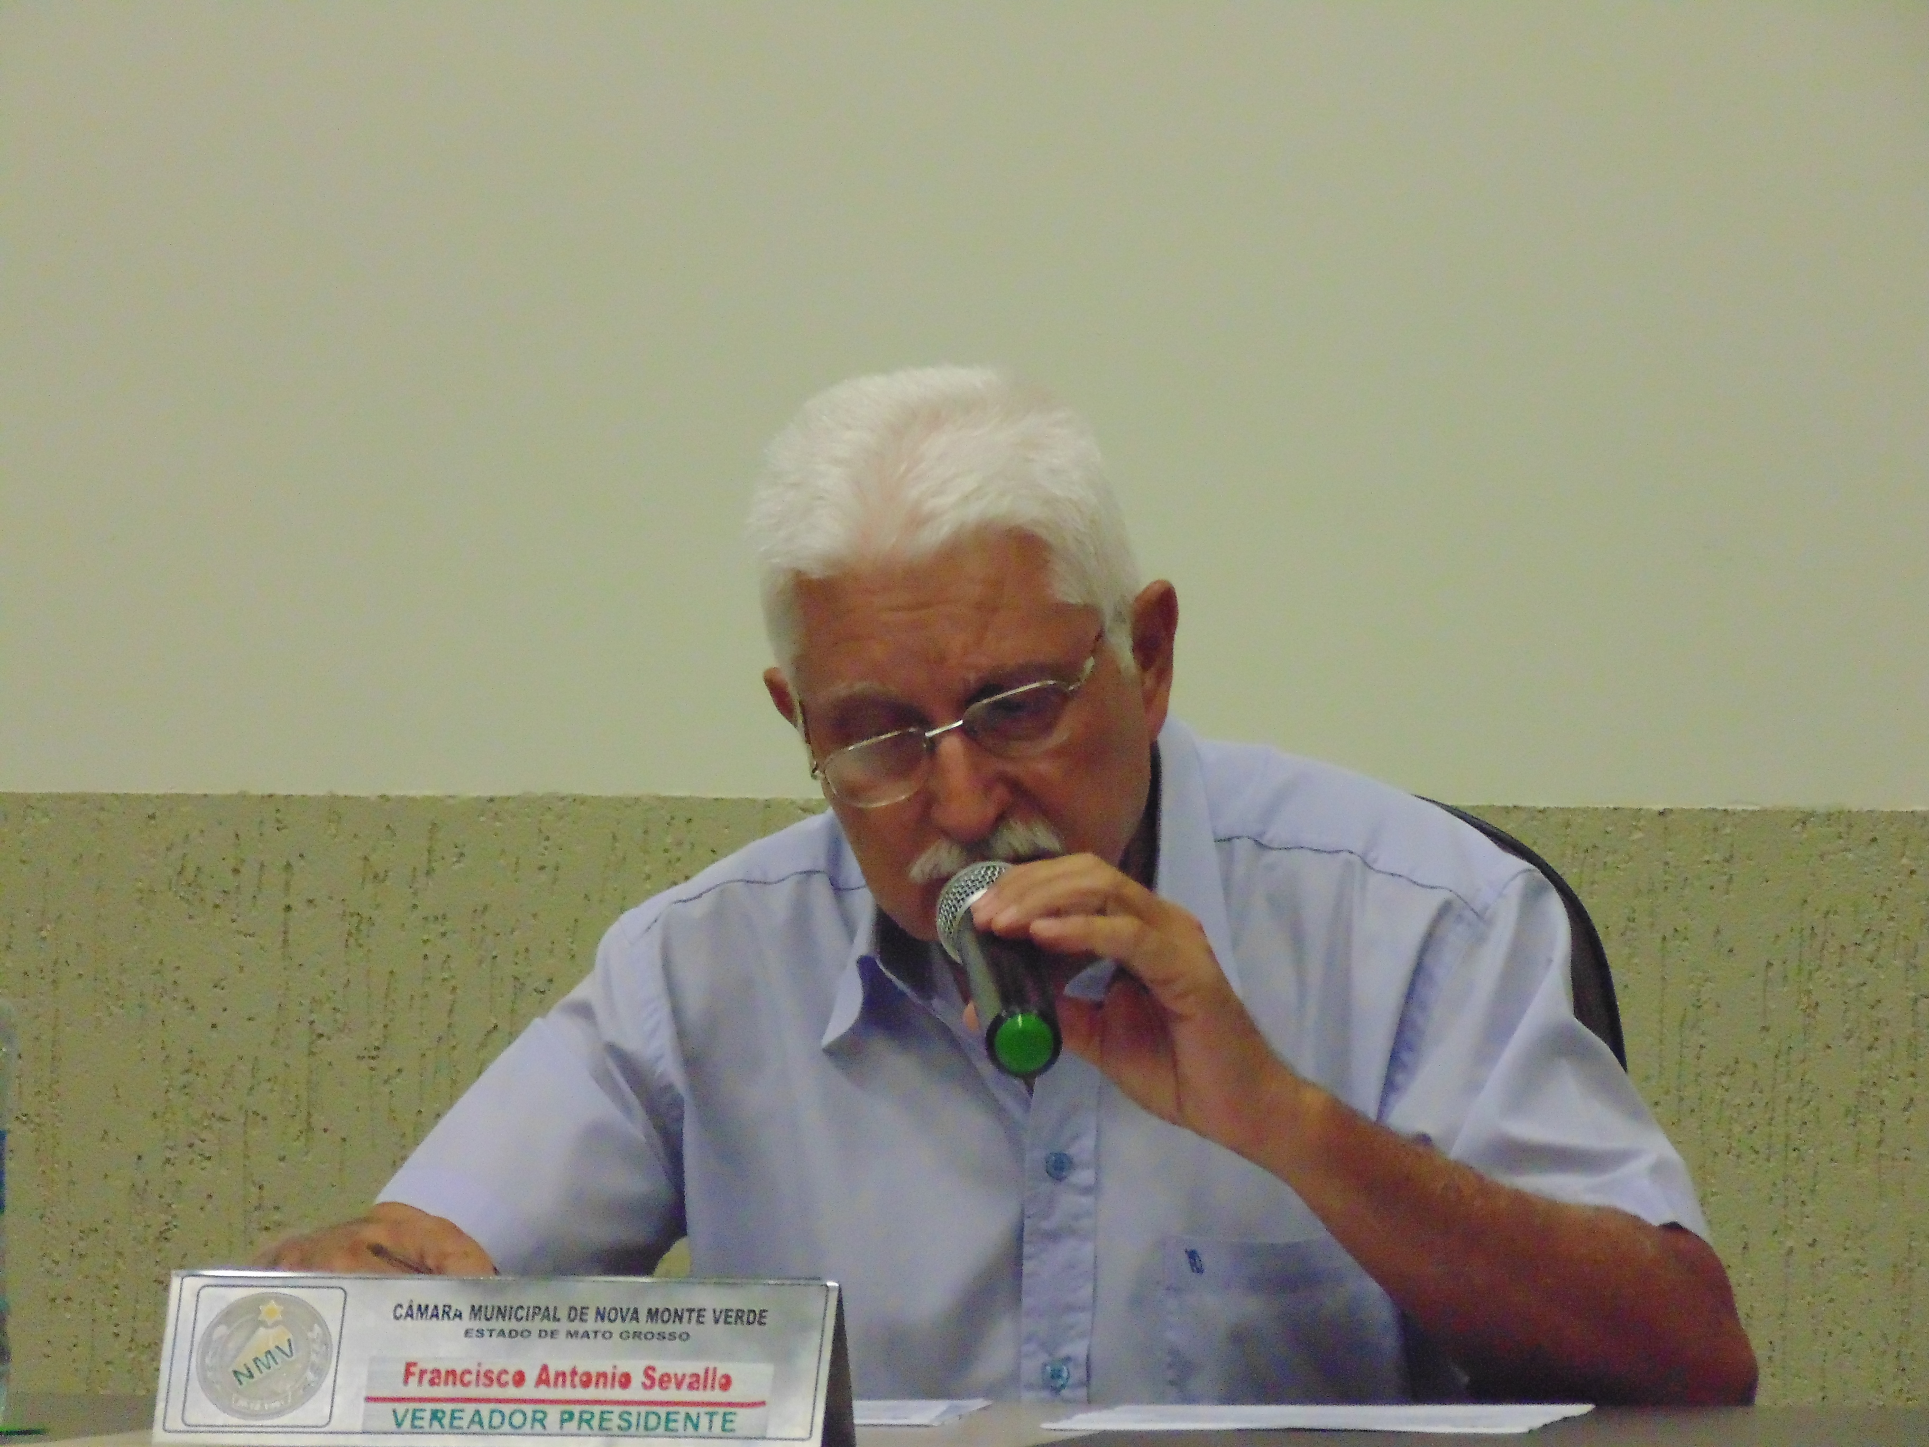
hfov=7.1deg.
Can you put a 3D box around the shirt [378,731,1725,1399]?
[{"bbox_3d":[0.040,0.255,7.400,0.620,0.550,0.380,1,10,5],"label":"shirt"}]

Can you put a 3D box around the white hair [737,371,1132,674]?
[{"bbox_3d":[-0.009,-0.070,7.320,0.185,0.190,0.210,-10,23,12],"label":"white hair"}]

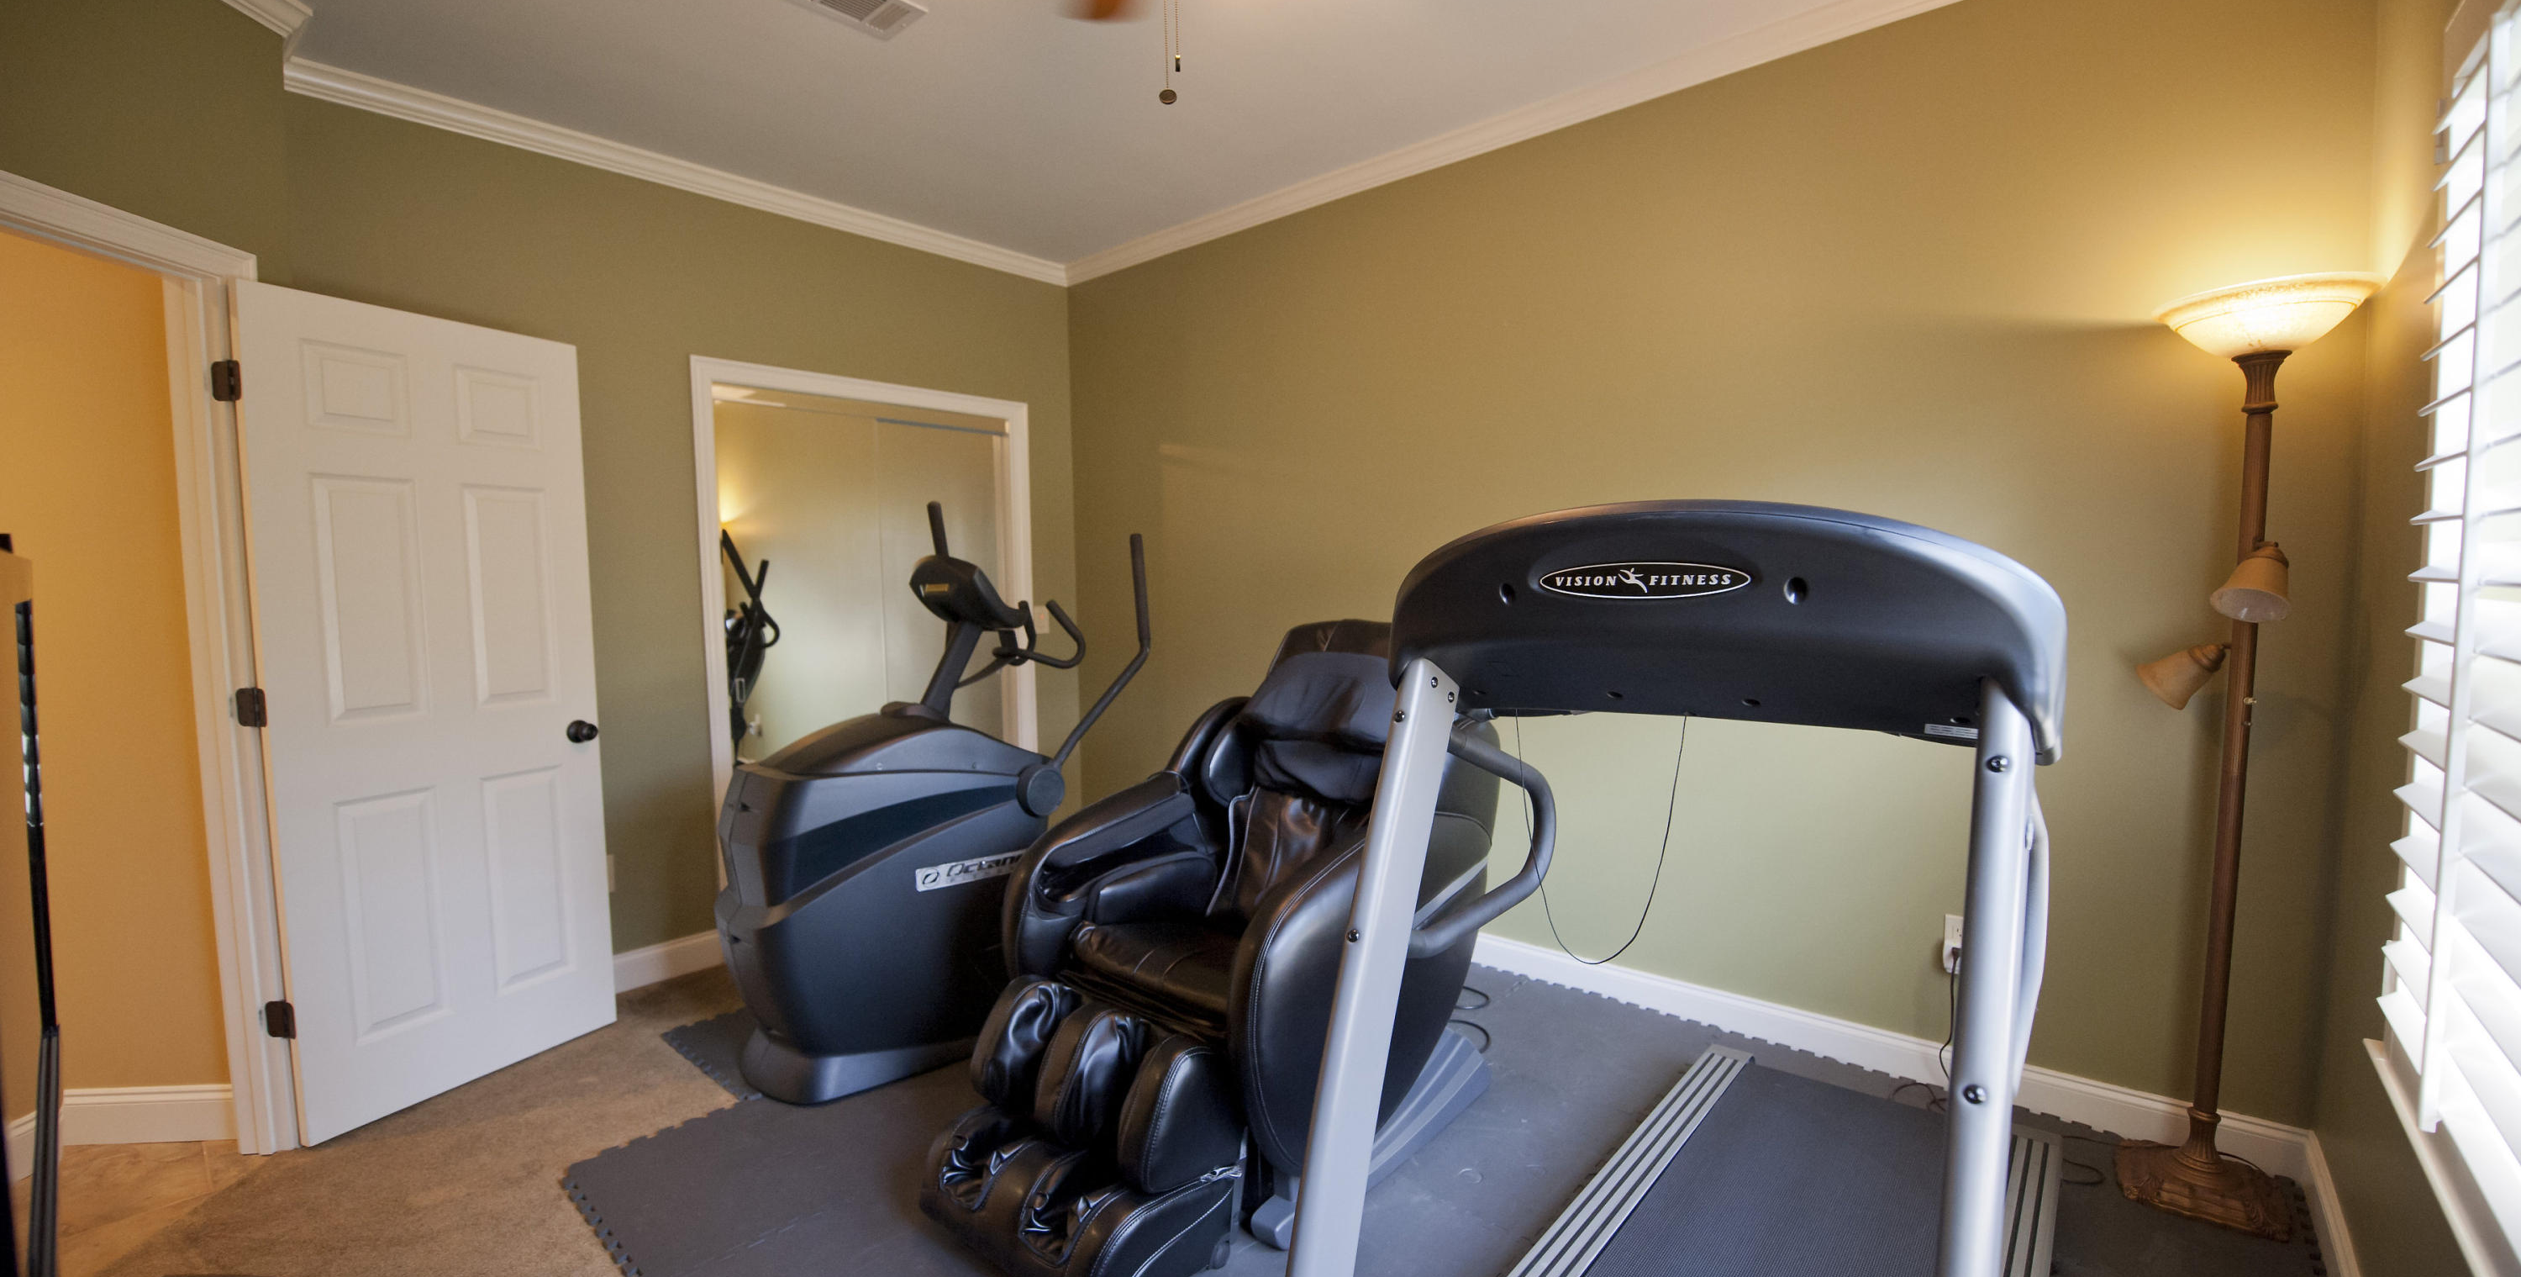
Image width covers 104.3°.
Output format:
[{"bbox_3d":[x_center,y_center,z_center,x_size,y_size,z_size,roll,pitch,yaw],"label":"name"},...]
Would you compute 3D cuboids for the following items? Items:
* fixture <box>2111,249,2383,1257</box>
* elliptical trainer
[{"bbox_3d":[1.996,0.245,2.004,0.350,1.860,0.350,2,5,40],"label":"fixture"},{"bbox_3d":[-0.833,0.361,3.105,1.700,1.570,0.700,-5,5,-45],"label":"elliptical trainer"}]

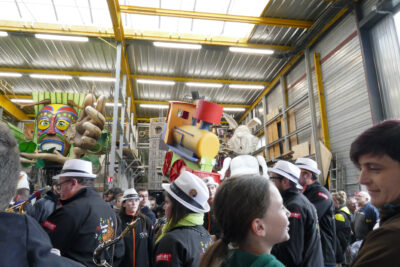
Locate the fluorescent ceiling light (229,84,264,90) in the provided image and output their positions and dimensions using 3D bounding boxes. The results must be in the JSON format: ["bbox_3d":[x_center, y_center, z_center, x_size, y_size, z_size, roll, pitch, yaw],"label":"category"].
[{"bbox_3d":[2.050,-2.015,12.015,1.530,0.100,0.130,1,-13,-9],"label":"fluorescent ceiling light"}]

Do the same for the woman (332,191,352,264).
[{"bbox_3d":[1.932,1.603,3.717,0.330,1.620,0.450,-12,-17,39],"label":"woman"}]

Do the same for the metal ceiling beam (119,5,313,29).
[{"bbox_3d":[0.664,-3.325,8.013,5.750,0.160,0.090,1,-13,-9],"label":"metal ceiling beam"}]

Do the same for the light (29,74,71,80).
[{"bbox_3d":[-5.728,-2.170,10.755,1.530,0.100,0.130,1,-13,-9],"label":"light"}]

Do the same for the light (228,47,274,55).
[{"bbox_3d":[1.764,-2.786,9.381,1.530,0.100,0.130,1,-13,-9],"label":"light"}]

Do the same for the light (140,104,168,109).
[{"bbox_3d":[-2.172,-1.334,13.795,1.530,0.100,0.130,1,-13,-9],"label":"light"}]

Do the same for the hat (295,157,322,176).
[{"bbox_3d":[1.016,0.308,2.650,0.280,0.120,0.240,12,-6,26],"label":"hat"}]

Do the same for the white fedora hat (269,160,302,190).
[{"bbox_3d":[0.675,0.311,2.150,0.280,0.120,0.240,26,-2,24],"label":"white fedora hat"}]

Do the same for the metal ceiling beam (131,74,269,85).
[{"bbox_3d":[0.119,-2.242,11.747,5.890,0.150,0.080,1,-13,-9],"label":"metal ceiling beam"}]

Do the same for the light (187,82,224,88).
[{"bbox_3d":[0.208,-2.032,11.712,1.530,0.100,0.130,1,-13,-9],"label":"light"}]

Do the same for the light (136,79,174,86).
[{"bbox_3d":[-1.785,-2.089,11.393,1.530,0.100,0.130,1,-13,-9],"label":"light"}]

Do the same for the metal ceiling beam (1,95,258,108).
[{"bbox_3d":[-3.078,-1.546,13.693,11.650,0.150,0.080,1,-13,-9],"label":"metal ceiling beam"}]

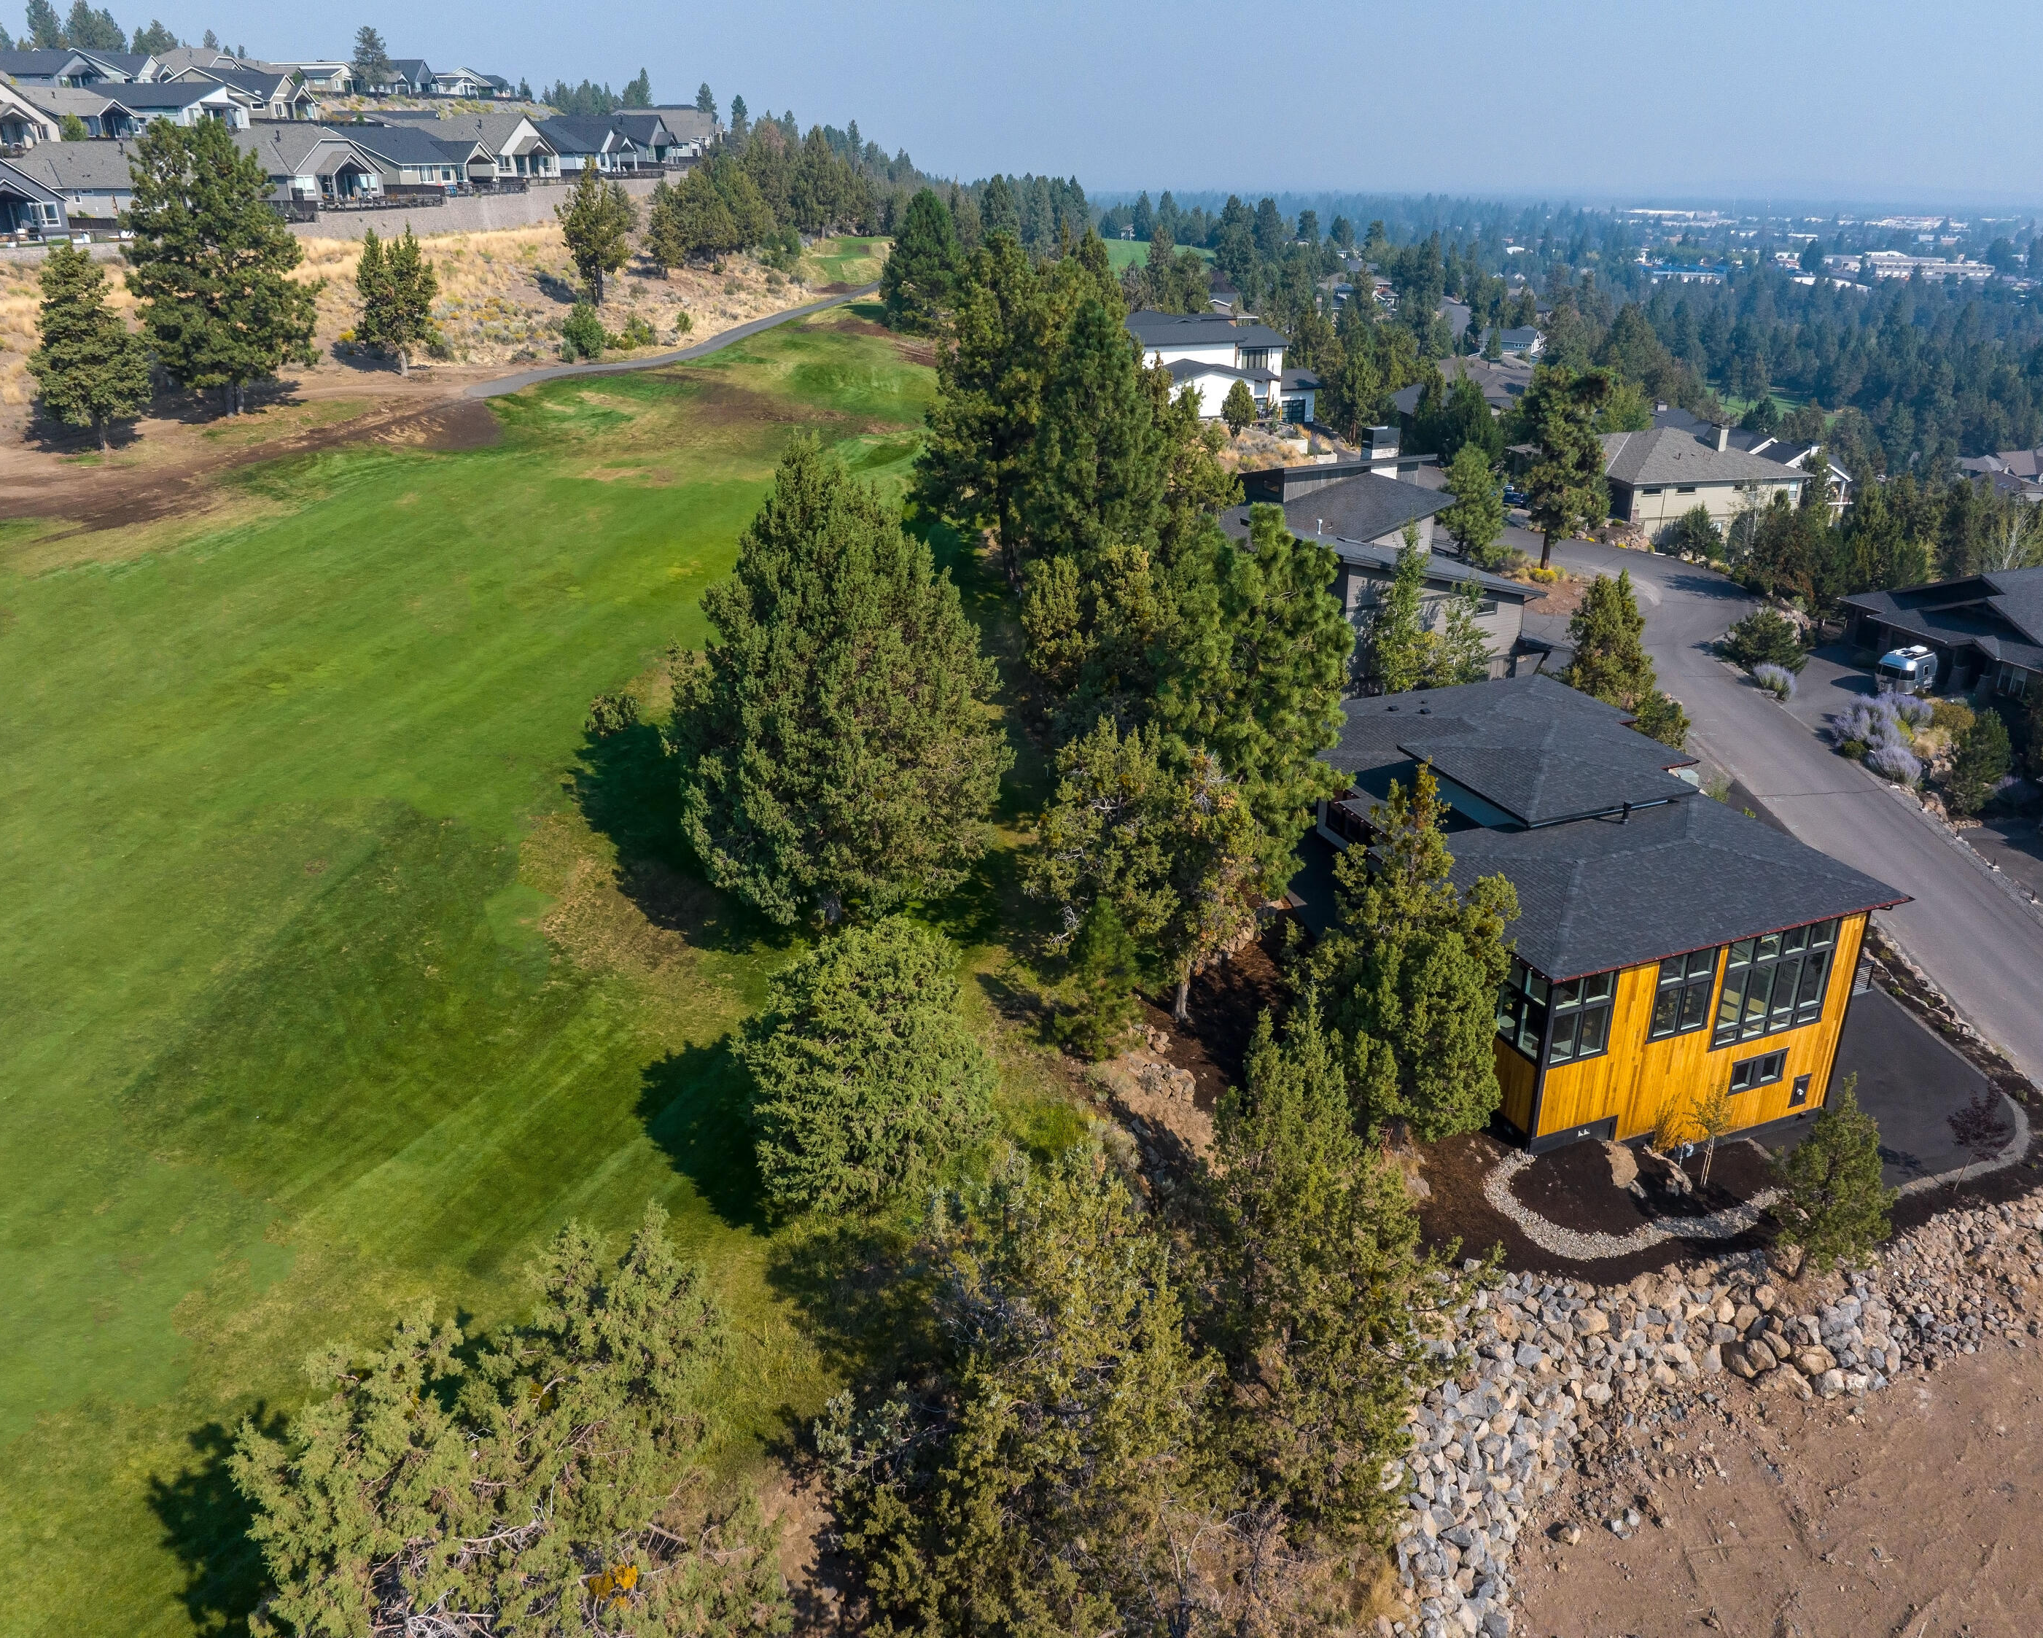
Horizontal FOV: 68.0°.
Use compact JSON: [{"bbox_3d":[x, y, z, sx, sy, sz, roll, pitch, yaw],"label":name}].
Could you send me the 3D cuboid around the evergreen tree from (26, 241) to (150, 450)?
[{"bbox_3d":[-59.673,-29.797,95.897,6.670,12.540,6.670,0,22,0],"label":"evergreen tree"}]

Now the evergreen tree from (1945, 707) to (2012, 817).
[{"bbox_3d":[49.052,-3.055,77.208,2.810,5.560,2.810,0,22,0],"label":"evergreen tree"}]

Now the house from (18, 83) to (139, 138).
[{"bbox_3d":[-108.550,-80.690,173.000,13.500,5.800,12.500,4,23,11],"label":"house"}]

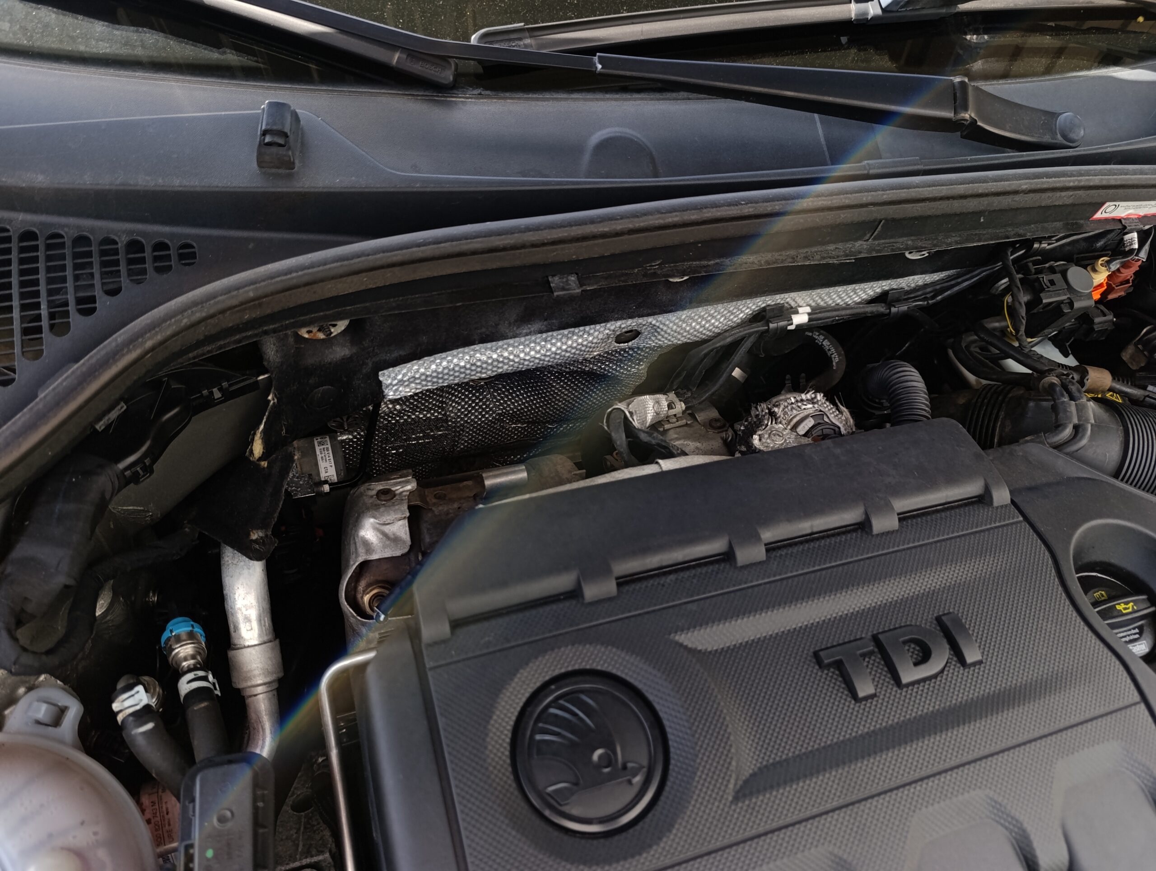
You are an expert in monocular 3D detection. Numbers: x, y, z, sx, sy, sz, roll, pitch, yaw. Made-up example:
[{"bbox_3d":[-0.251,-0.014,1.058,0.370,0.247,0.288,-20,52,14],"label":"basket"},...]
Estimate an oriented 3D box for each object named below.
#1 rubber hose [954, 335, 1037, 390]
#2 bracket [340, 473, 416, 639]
[{"bbox_3d":[0.358,-0.062,0.660,0.070,0.032,0.045,-12,44,-13],"label":"rubber hose"},{"bbox_3d":[-0.150,0.090,0.580,0.065,0.100,0.080,-12,44,-13],"label":"bracket"}]

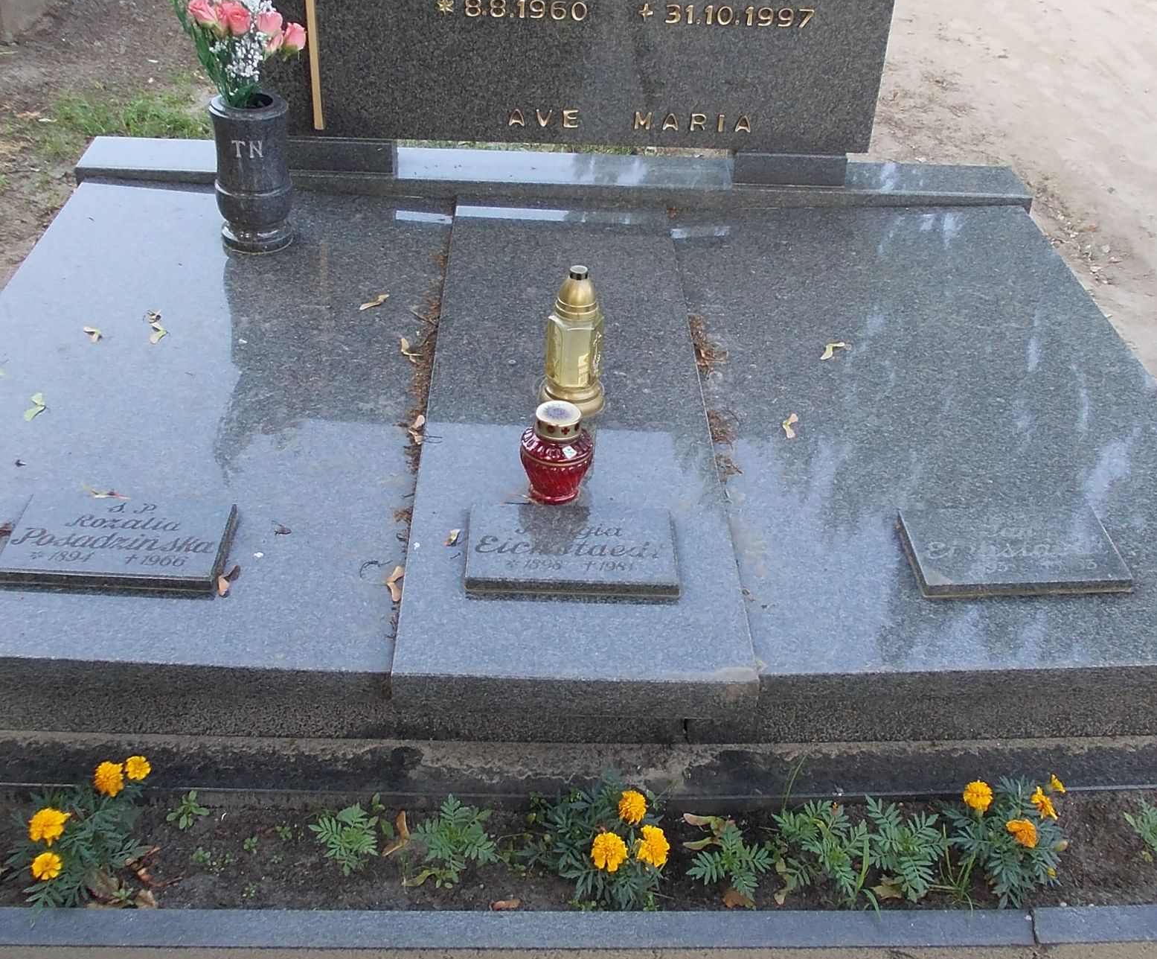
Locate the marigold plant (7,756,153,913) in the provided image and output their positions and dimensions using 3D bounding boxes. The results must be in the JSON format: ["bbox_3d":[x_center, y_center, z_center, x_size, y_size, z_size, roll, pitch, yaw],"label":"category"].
[{"bbox_3d":[-0.647,0.461,1.623,0.173,0.150,0.170,1,33,-3],"label":"marigold plant"}]

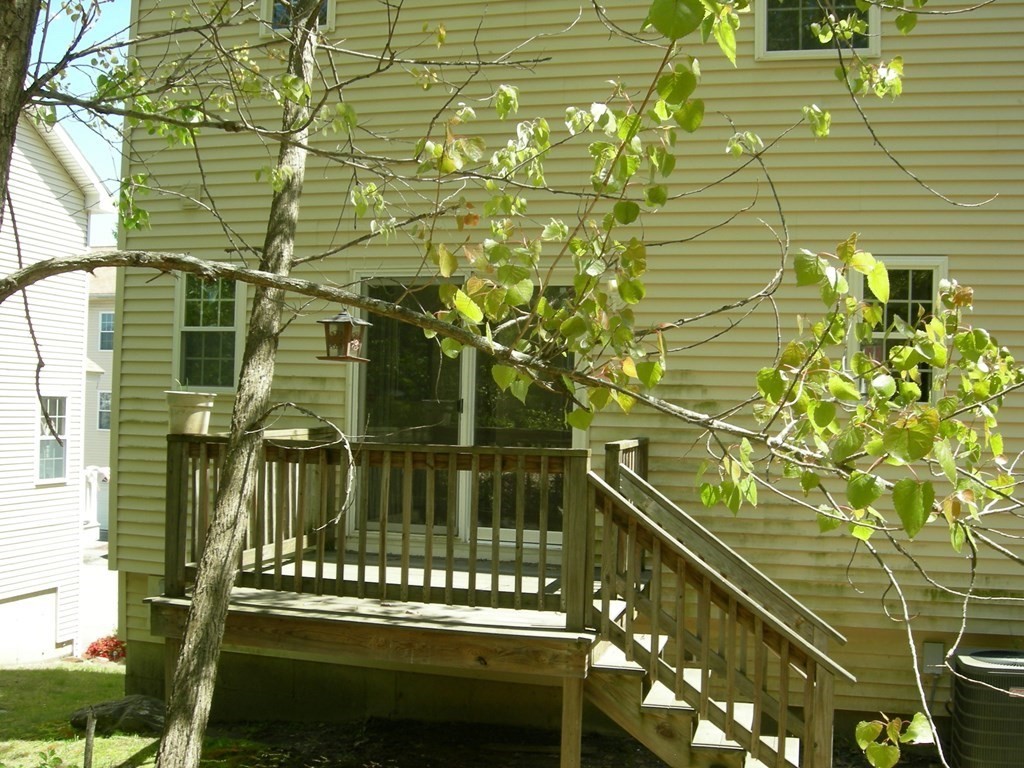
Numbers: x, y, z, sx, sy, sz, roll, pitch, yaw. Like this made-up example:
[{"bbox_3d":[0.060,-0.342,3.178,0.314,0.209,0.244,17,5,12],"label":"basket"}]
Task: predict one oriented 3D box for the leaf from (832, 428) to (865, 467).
[{"bbox_3d":[1.008,0.188,3.200,0.087,0.126,0.020,30,0,17],"label":"leaf"}]

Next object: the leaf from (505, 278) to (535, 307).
[{"bbox_3d":[0.025,-0.275,3.200,0.084,0.084,0.025,1,-1,6],"label":"leaf"}]

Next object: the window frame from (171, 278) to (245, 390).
[{"bbox_3d":[-2.366,-0.414,8.328,0.620,0.960,0.100,1,-1,14],"label":"window frame"}]

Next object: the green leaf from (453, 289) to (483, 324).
[{"bbox_3d":[-0.134,-0.233,3.200,0.090,0.108,0.030,1,-1,6],"label":"green leaf"}]

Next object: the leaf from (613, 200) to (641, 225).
[{"bbox_3d":[0.366,-0.548,3.400,0.086,0.073,0.020,1,0,6],"label":"leaf"}]

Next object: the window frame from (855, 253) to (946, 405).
[{"bbox_3d":[2.703,-0.357,7.390,0.610,1.030,0.100,1,0,12],"label":"window frame"}]

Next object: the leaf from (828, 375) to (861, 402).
[{"bbox_3d":[0.999,0.013,3.200,0.108,0.066,0.020,37,10,0],"label":"leaf"}]

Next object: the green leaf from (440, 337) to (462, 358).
[{"bbox_3d":[-0.182,-0.110,3.200,0.066,0.066,0.025,1,-1,6],"label":"green leaf"}]

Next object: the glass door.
[{"bbox_3d":[-0.341,0.194,7.811,1.680,1.930,0.100,1,-1,14],"label":"glass door"}]

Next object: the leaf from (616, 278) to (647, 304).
[{"bbox_3d":[0.382,-0.298,3.400,0.093,0.086,0.020,1,0,6],"label":"leaf"}]

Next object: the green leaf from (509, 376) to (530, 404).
[{"bbox_3d":[0.024,0.021,3.400,0.067,0.086,0.020,1,0,0],"label":"green leaf"}]

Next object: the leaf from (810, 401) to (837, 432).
[{"bbox_3d":[0.936,0.098,3.200,0.075,0.093,0.020,1,0,16],"label":"leaf"}]

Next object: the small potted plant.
[{"bbox_3d":[-1.811,0.138,6.000,0.285,0.290,0.285,1,-1,14],"label":"small potted plant"}]

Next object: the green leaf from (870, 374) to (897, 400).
[{"bbox_3d":[1.116,0.011,3.200,0.075,0.075,0.020,1,0,19],"label":"green leaf"}]

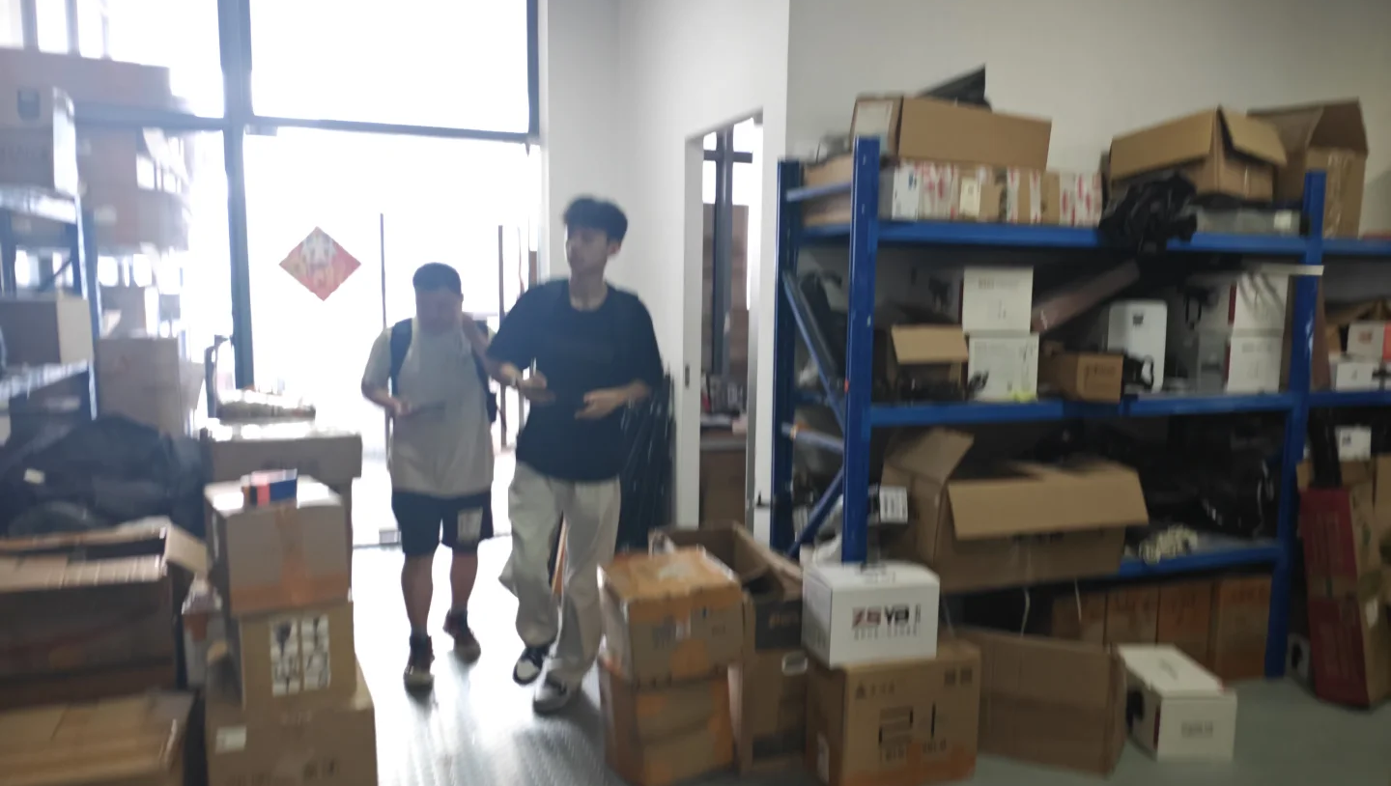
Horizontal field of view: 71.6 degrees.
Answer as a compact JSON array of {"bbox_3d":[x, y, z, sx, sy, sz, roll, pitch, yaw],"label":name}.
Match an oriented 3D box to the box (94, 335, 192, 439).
[{"bbox_3d":[-1.774,-0.019,3.099,0.242,0.347,0.242,-2,7,-25],"label":"box"}]

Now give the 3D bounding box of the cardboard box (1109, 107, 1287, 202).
[{"bbox_3d":[1.985,-0.926,3.838,0.355,0.294,0.498,-2,7,-25],"label":"cardboard box"}]

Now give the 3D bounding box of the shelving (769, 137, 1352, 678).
[{"bbox_3d":[1.338,0.142,3.637,2.023,1.971,0.566,-2,7,-20],"label":"shelving"}]

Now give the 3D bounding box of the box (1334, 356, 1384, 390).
[{"bbox_3d":[2.618,-0.076,3.958,0.263,0.115,0.227,-2,7,-20],"label":"box"}]

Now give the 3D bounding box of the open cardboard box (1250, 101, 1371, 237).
[{"bbox_3d":[2.473,-0.880,3.926,0.325,0.528,0.355,-2,7,-22],"label":"open cardboard box"}]

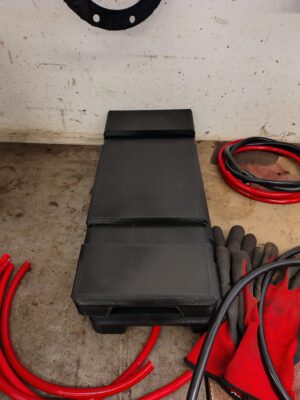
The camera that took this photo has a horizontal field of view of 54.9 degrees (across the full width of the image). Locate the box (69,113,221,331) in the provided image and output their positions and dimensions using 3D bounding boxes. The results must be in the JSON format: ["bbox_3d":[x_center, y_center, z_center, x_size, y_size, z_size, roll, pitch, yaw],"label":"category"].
[{"bbox_3d":[-0.003,0.010,0.512,0.170,0.139,0.402,1,47,0],"label":"box"}]

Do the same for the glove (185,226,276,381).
[{"bbox_3d":[0.136,0.144,0.452,0.113,0.050,0.243,16,49,13],"label":"glove"}]

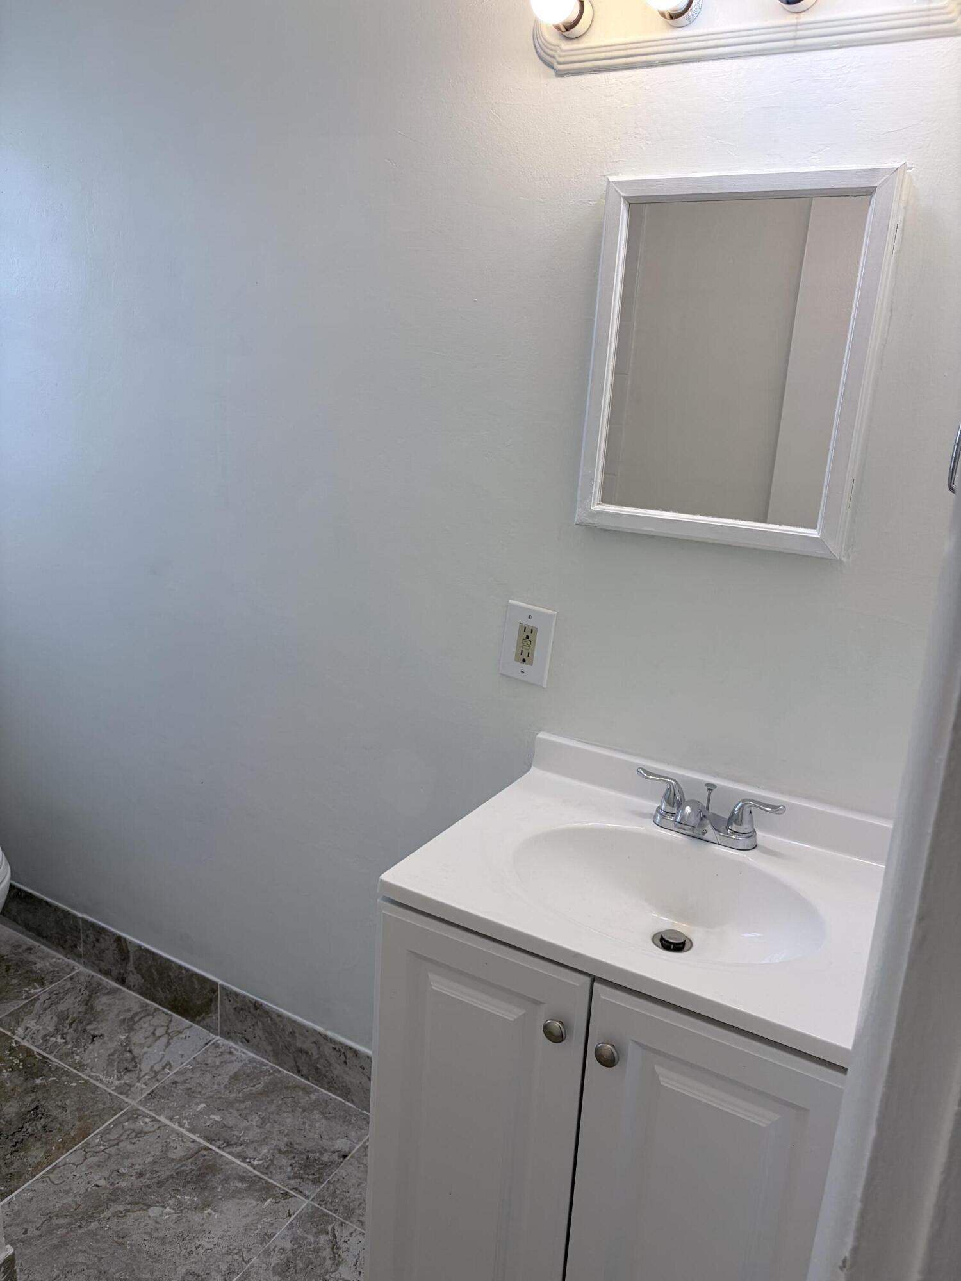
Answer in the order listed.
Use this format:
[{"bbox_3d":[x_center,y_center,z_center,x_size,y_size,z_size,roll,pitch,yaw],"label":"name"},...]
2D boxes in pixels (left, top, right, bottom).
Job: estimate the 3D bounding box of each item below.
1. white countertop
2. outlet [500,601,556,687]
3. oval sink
[{"bbox_3d":[0.259,0.305,1.312,0.630,0.087,0.472,12,18,28],"label":"white countertop"},{"bbox_3d":[0.079,0.007,1.621,0.089,0.133,0.008,12,18,28],"label":"outlet"},{"bbox_3d":[0.240,0.392,1.310,0.422,0.132,0.320,12,18,28],"label":"oval sink"}]

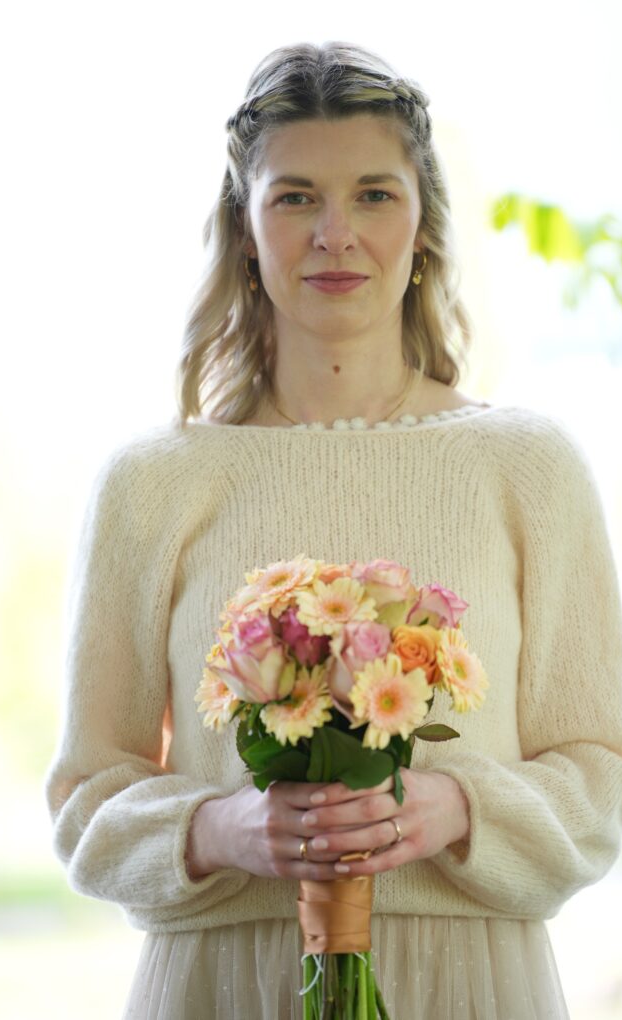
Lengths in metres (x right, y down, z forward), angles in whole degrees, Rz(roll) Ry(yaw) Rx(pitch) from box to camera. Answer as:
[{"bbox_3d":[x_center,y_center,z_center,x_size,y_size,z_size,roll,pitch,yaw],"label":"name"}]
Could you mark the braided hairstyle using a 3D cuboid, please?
[{"bbox_3d":[0.011,-0.221,2.850,0.236,0.305,0.215,-1,1,0],"label":"braided hairstyle"}]

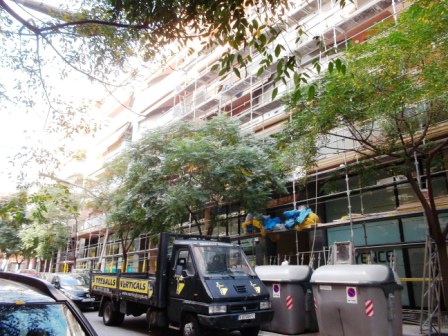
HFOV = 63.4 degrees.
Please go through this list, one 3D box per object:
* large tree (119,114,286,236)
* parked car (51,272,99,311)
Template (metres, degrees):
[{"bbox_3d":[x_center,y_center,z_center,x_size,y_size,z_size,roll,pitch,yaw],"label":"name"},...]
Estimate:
[{"bbox_3d":[-0.736,1.474,12.770,5.800,7.000,5.600,1,-18,0],"label":"large tree"},{"bbox_3d":[-6.652,5.512,16.324,1.760,1.470,4.200,14,-21,-35],"label":"parked car"}]

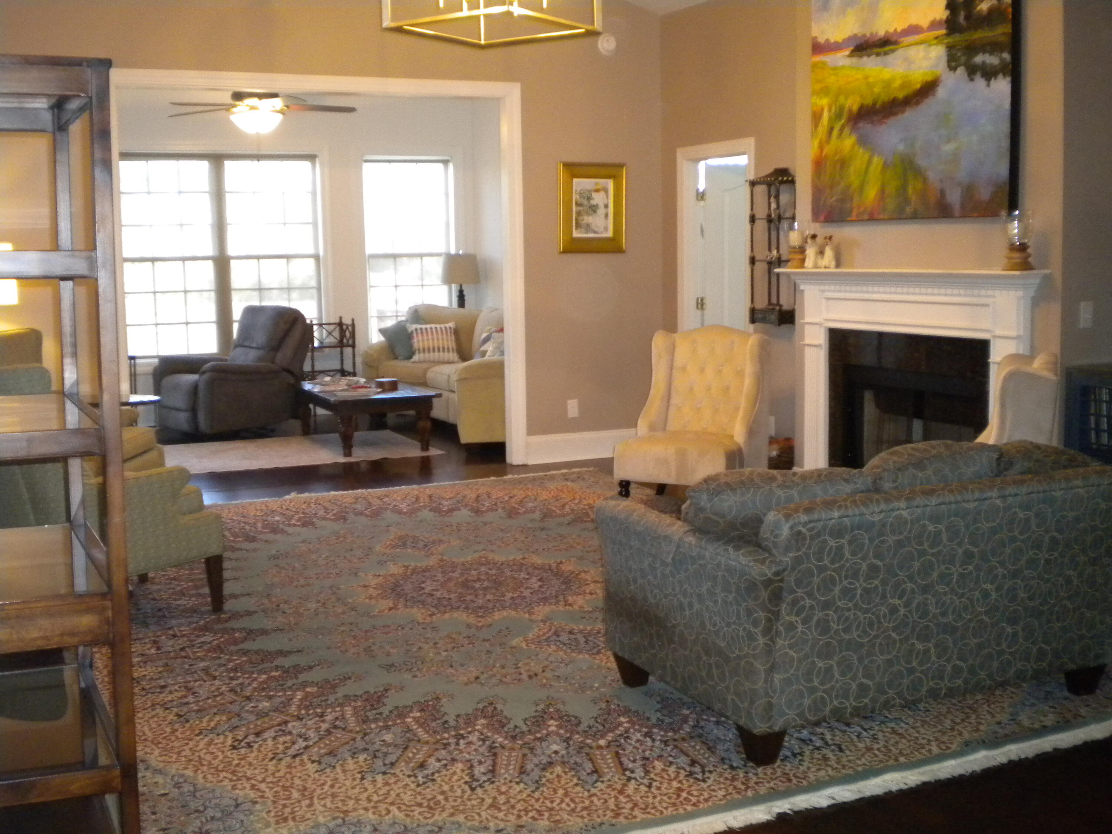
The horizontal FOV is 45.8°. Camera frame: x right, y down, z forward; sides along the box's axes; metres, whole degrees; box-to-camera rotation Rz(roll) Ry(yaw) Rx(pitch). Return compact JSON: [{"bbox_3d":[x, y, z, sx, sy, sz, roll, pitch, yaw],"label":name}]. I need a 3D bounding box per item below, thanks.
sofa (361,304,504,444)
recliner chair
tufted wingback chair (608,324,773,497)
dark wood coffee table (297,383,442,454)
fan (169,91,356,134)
[{"bbox_3d":[-0.755,-0.364,10.786,0.980,0.990,2.200,-4,7,-24],"label":"sofa"},{"bbox_3d":[-2.705,-0.397,11.052,0.980,1.050,0.900,-6,9,-39],"label":"recliner chair"},{"bbox_3d":[0.773,0.004,7.403,0.660,1.020,0.740,3,8,26],"label":"tufted wingback chair"},{"bbox_3d":[-1.491,0.002,10.198,0.800,0.420,1.420,-4,7,-23],"label":"dark wood coffee table"},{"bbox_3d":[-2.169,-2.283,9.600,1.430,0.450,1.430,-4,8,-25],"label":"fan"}]

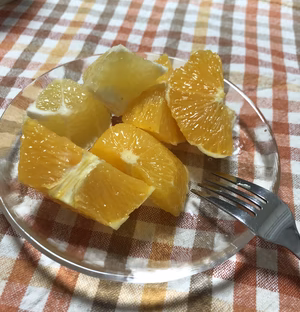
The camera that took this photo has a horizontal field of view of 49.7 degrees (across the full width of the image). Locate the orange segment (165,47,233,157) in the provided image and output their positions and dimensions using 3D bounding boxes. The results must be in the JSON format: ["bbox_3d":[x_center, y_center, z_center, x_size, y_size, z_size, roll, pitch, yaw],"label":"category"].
[{"bbox_3d":[0.030,-0.032,0.200,0.043,0.041,0.060,-3,55,-7],"label":"orange segment"}]

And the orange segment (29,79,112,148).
[{"bbox_3d":[-0.045,-0.026,0.190,0.048,0.036,0.040,0,55,-5],"label":"orange segment"}]

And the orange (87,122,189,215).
[{"bbox_3d":[-0.005,0.007,0.173,0.052,0.036,0.033,24,57,12],"label":"orange"}]

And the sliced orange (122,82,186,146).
[{"bbox_3d":[0.003,-0.028,0.200,0.040,0.034,0.038,2,55,-3],"label":"sliced orange"}]

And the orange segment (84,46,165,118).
[{"bbox_3d":[-0.017,-0.047,0.207,0.053,0.035,0.040,0,55,-5],"label":"orange segment"}]

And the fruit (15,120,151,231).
[{"bbox_3d":[-0.033,0.009,0.168,0.071,0.036,0.037,23,56,11],"label":"fruit"}]

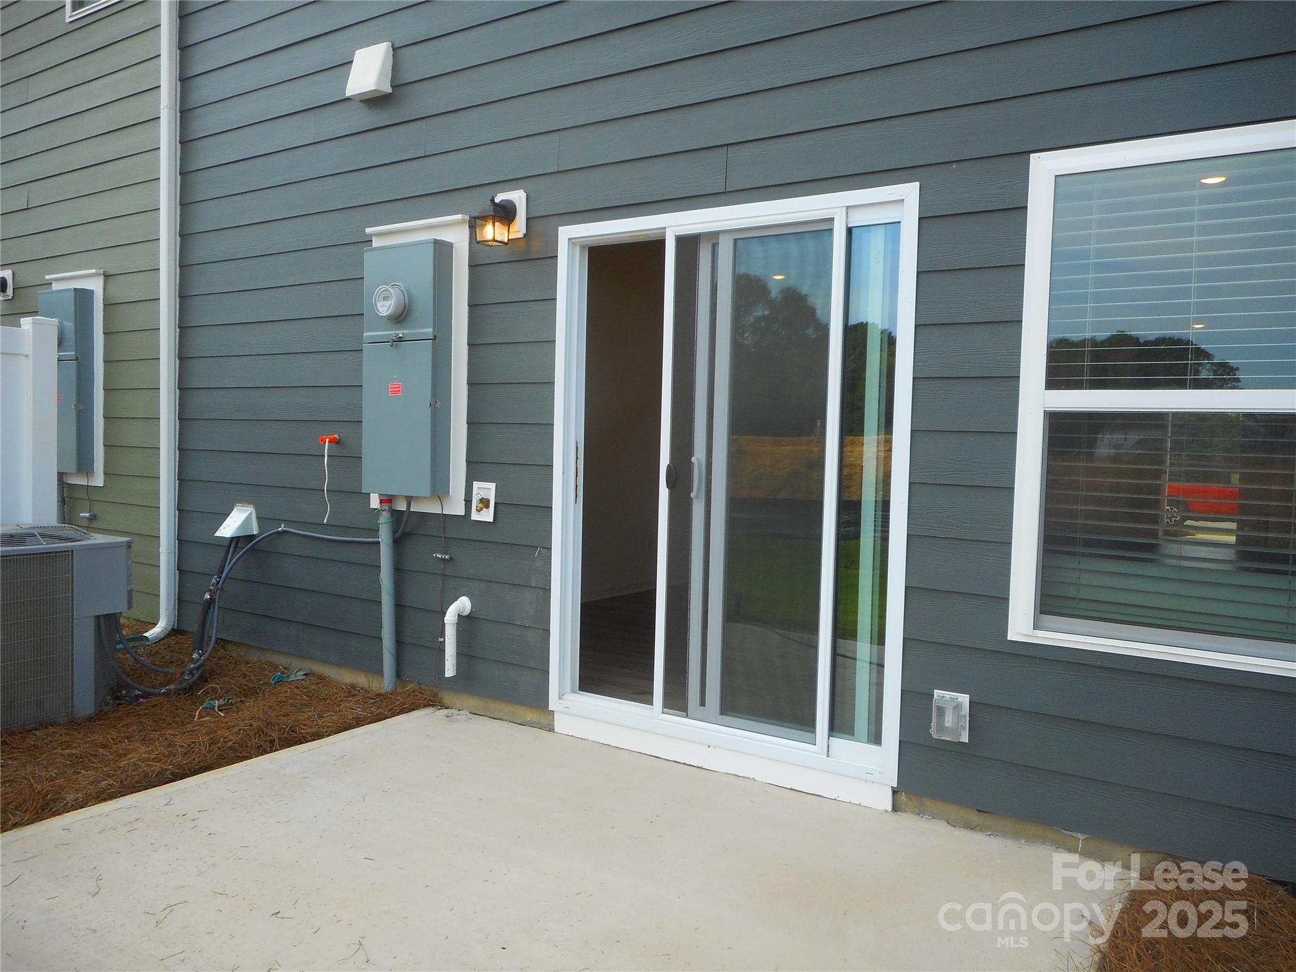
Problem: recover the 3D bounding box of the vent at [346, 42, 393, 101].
[{"bbox_3d":[-1.336,-1.993,4.482,0.227,0.242,0.105,3,3,33],"label":"vent"}]

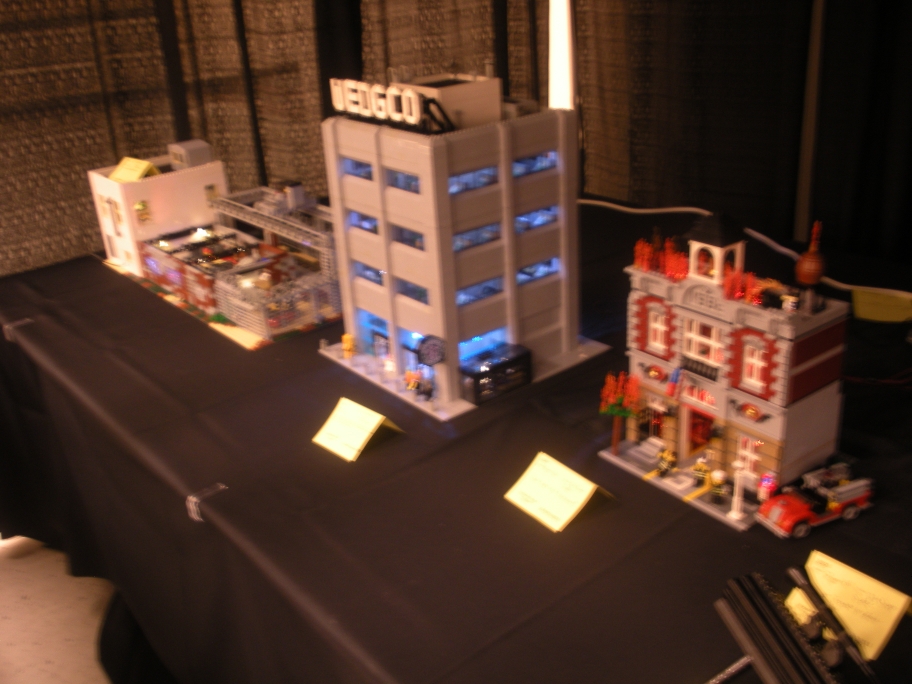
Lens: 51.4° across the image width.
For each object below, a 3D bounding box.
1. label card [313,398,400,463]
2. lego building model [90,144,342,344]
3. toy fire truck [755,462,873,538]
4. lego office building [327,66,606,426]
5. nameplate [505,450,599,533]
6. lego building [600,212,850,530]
[{"bbox_3d":[-0.145,0.125,1.458,0.122,0.046,0.101,-24,31,-38],"label":"label card"},{"bbox_3d":[-0.496,-0.272,2.134,0.375,0.268,0.770,-21,29,-35],"label":"lego building model"},{"bbox_3d":[0.452,0.196,1.194,0.139,0.058,0.058,-14,26,-22],"label":"toy fire truck"},{"bbox_3d":[-0.003,-0.212,1.643,0.384,0.497,0.384,-21,29,-34],"label":"lego office building"},{"bbox_3d":[0.146,0.189,1.274,0.122,0.043,0.109,-19,28,-31],"label":"nameplate"},{"bbox_3d":[0.375,-0.003,1.278,0.256,0.363,0.260,-20,28,-32],"label":"lego building"}]

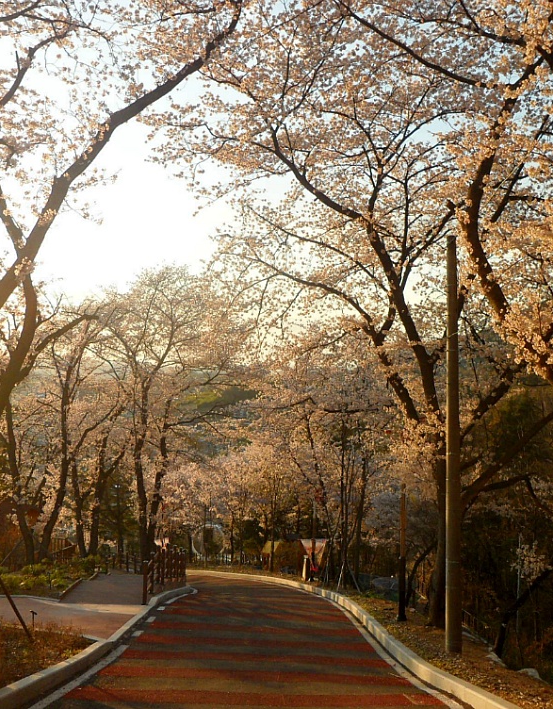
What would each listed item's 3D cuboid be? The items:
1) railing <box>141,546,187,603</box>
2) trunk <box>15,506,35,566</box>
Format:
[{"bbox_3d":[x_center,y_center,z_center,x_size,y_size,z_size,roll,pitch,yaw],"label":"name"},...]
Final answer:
[{"bbox_3d":[-3.165,6.290,21.700,0.200,1.120,9.450,0,-13,-1],"label":"railing"},{"bbox_3d":[-8.200,5.950,24.000,0.420,2.050,0.380,-10,-1,0],"label":"trunk"}]

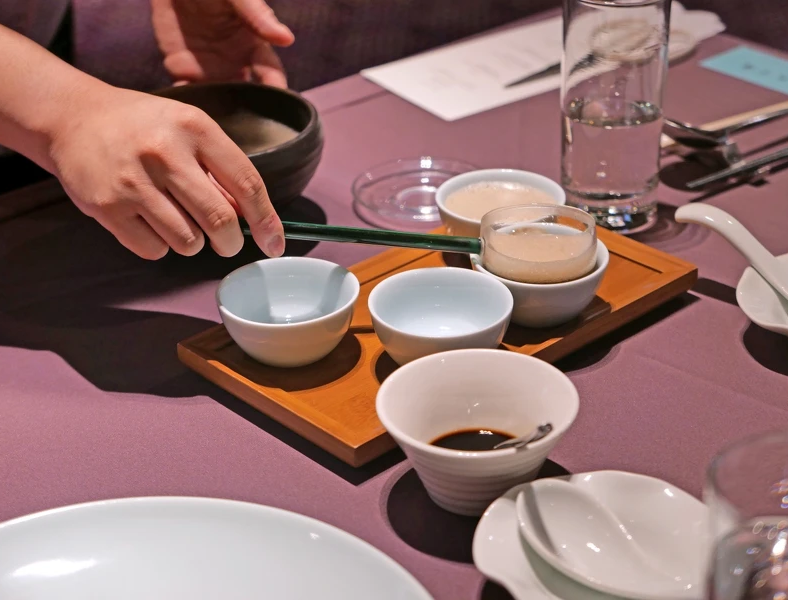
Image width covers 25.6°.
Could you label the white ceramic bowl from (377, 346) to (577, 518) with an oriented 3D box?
[{"bbox_3d":[0.043,0.074,0.883,0.102,0.053,0.102,-1,29,1],"label":"white ceramic bowl"}]

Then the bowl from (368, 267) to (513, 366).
[{"bbox_3d":[0.026,0.018,0.973,0.081,0.038,0.081,-1,29,1],"label":"bowl"}]

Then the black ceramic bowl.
[{"bbox_3d":[-0.118,-0.094,1.188,0.138,0.062,0.138,-1,29,0],"label":"black ceramic bowl"}]

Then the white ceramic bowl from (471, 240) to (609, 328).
[{"bbox_3d":[0.085,-0.010,1.022,0.081,0.038,0.081,-1,29,1],"label":"white ceramic bowl"}]

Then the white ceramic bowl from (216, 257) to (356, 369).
[{"bbox_3d":[-0.059,0.011,0.987,0.081,0.038,0.081,-1,29,0],"label":"white ceramic bowl"}]

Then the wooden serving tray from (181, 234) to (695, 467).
[{"bbox_3d":[0.032,0.012,1.032,0.283,0.019,0.151,-25,37,-37],"label":"wooden serving tray"}]

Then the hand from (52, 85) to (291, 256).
[{"bbox_3d":[-0.130,-0.068,0.975,0.138,0.085,0.085,20,35,34],"label":"hand"}]

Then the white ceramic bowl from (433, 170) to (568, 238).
[{"bbox_3d":[0.067,-0.048,1.092,0.081,0.038,0.081,-1,29,1],"label":"white ceramic bowl"}]

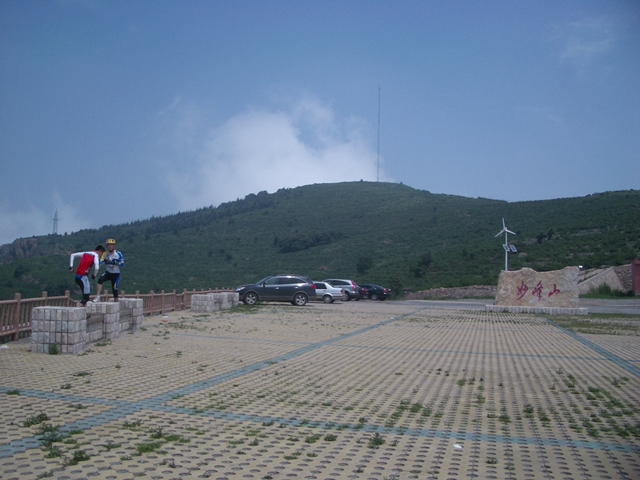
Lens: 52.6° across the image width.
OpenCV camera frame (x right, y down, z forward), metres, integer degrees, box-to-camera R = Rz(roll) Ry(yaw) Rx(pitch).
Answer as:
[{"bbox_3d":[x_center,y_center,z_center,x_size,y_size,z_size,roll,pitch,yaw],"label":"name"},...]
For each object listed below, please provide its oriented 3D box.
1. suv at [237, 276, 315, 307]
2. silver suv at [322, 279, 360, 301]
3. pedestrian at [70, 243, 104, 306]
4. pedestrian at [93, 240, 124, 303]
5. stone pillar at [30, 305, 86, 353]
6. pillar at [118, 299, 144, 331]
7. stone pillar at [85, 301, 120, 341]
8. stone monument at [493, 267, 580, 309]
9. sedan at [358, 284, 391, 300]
[{"bbox_3d":[-2.536,2.942,38.187,4.820,1.740,1.920,2,-4,-4],"label":"suv"},{"bbox_3d":[1.019,3.891,50.535,4.520,1.680,1.820,0,-4,20],"label":"silver suv"},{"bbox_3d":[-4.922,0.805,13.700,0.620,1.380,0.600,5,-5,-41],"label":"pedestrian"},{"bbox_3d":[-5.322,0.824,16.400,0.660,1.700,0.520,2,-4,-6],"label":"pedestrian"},{"bbox_3d":[-4.968,1.726,12.421,0.800,0.830,0.780,1,-4,-3],"label":"stone pillar"},{"bbox_3d":[-5.496,2.116,18.368,0.770,0.830,0.780,1,-4,-3],"label":"pillar"},{"bbox_3d":[-5.247,1.919,15.366,0.680,0.830,0.780,1,-4,-3],"label":"stone pillar"},{"bbox_3d":[12.147,2.604,36.136,4.370,2.220,0.900,0,-4,24],"label":"stone monument"},{"bbox_3d":[4.002,4.619,57.354,4.750,1.450,1.800,-1,-4,30],"label":"sedan"}]

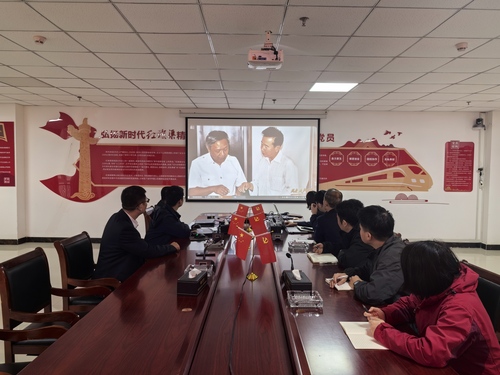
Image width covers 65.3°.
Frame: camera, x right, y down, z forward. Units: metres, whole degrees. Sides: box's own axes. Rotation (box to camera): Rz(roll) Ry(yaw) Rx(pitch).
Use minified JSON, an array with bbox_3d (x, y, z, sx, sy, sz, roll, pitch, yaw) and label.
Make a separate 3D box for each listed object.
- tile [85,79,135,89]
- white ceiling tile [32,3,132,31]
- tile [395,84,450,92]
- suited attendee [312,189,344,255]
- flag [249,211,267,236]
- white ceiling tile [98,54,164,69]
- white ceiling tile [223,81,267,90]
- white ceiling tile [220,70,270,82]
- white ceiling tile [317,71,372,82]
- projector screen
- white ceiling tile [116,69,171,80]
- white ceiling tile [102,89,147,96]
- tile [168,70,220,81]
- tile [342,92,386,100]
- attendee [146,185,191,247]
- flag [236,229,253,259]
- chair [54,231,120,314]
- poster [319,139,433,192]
[{"bbox_3d":[-1.863,-1.417,5.307,0.600,0.020,0.600,1,3,0],"label":"tile"},{"bbox_3d":[-1.246,-1.293,2.955,0.600,0.020,0.600,1,3,0],"label":"white ceiling tile"},{"bbox_3d":[2.337,-1.355,5.333,0.600,0.020,0.590,1,3,-1],"label":"tile"},{"bbox_3d":[0.796,0.649,3.991,0.700,1.260,0.550,3,4,40],"label":"suited attendee"},{"bbox_3d":[0.079,0.331,3.490,0.150,0.190,0.040,0,3,-18],"label":"flag"},{"bbox_3d":[-1.255,-1.351,4.133,0.600,0.020,0.600,1,3,0],"label":"white ceiling tile"},{"bbox_3d":[-0.061,-1.401,5.349,0.600,0.030,0.600,1,3,0],"label":"white ceiling tile"},{"bbox_3d":[-0.057,-1.369,4.750,0.600,0.030,0.600,1,3,0],"label":"white ceiling tile"},{"bbox_3d":[1.142,-1.344,4.739,0.600,0.020,0.590,1,3,-1],"label":"white ceiling tile"},{"bbox_3d":[0.050,-0.503,7.404,2.520,1.600,0.050,1,3,0],"label":"projector screen"},{"bbox_3d":[-1.257,-1.385,4.741,0.600,0.030,0.600,1,3,0],"label":"white ceiling tile"},{"bbox_3d":[-1.868,-1.446,5.896,0.600,0.020,0.600,1,3,0],"label":"white ceiling tile"},{"bbox_3d":[-0.659,-1.372,4.727,0.600,0.020,0.600,1,3,0],"label":"tile"},{"bbox_3d":[1.735,-1.410,5.961,0.600,0.030,0.600,1,3,0],"label":"tile"},{"bbox_3d":[-0.880,0.640,4.335,0.700,1.290,0.550,-1,4,-31],"label":"attendee"},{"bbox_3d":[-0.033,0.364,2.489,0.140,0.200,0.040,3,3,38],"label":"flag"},{"bbox_3d":[-1.099,0.826,2.922,0.590,0.930,0.560,1,3,-2],"label":"chair"},{"bbox_3d":[2.367,-0.422,7.396,2.280,1.020,0.030,1,3,0],"label":"poster"}]

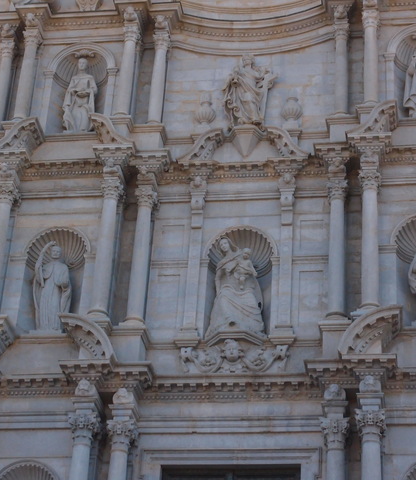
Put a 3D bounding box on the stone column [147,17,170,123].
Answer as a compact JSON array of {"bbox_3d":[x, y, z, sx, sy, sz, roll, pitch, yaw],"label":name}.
[{"bbox_3d":[-1.520,-5.303,41.336,0.497,3.973,0.516,-2,-27,10],"label":"stone column"}]

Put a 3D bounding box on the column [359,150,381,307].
[{"bbox_3d":[4.501,-0.219,36.407,0.584,4.868,0.604,-2,-27,10],"label":"column"}]

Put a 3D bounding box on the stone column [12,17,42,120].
[{"bbox_3d":[-5.378,-5.114,39.089,0.550,3.740,0.550,-2,-32,9],"label":"stone column"}]

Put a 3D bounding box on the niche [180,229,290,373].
[{"bbox_3d":[0.822,1.552,34.989,2.750,4.434,1.350,-2,-32,9],"label":"niche"}]

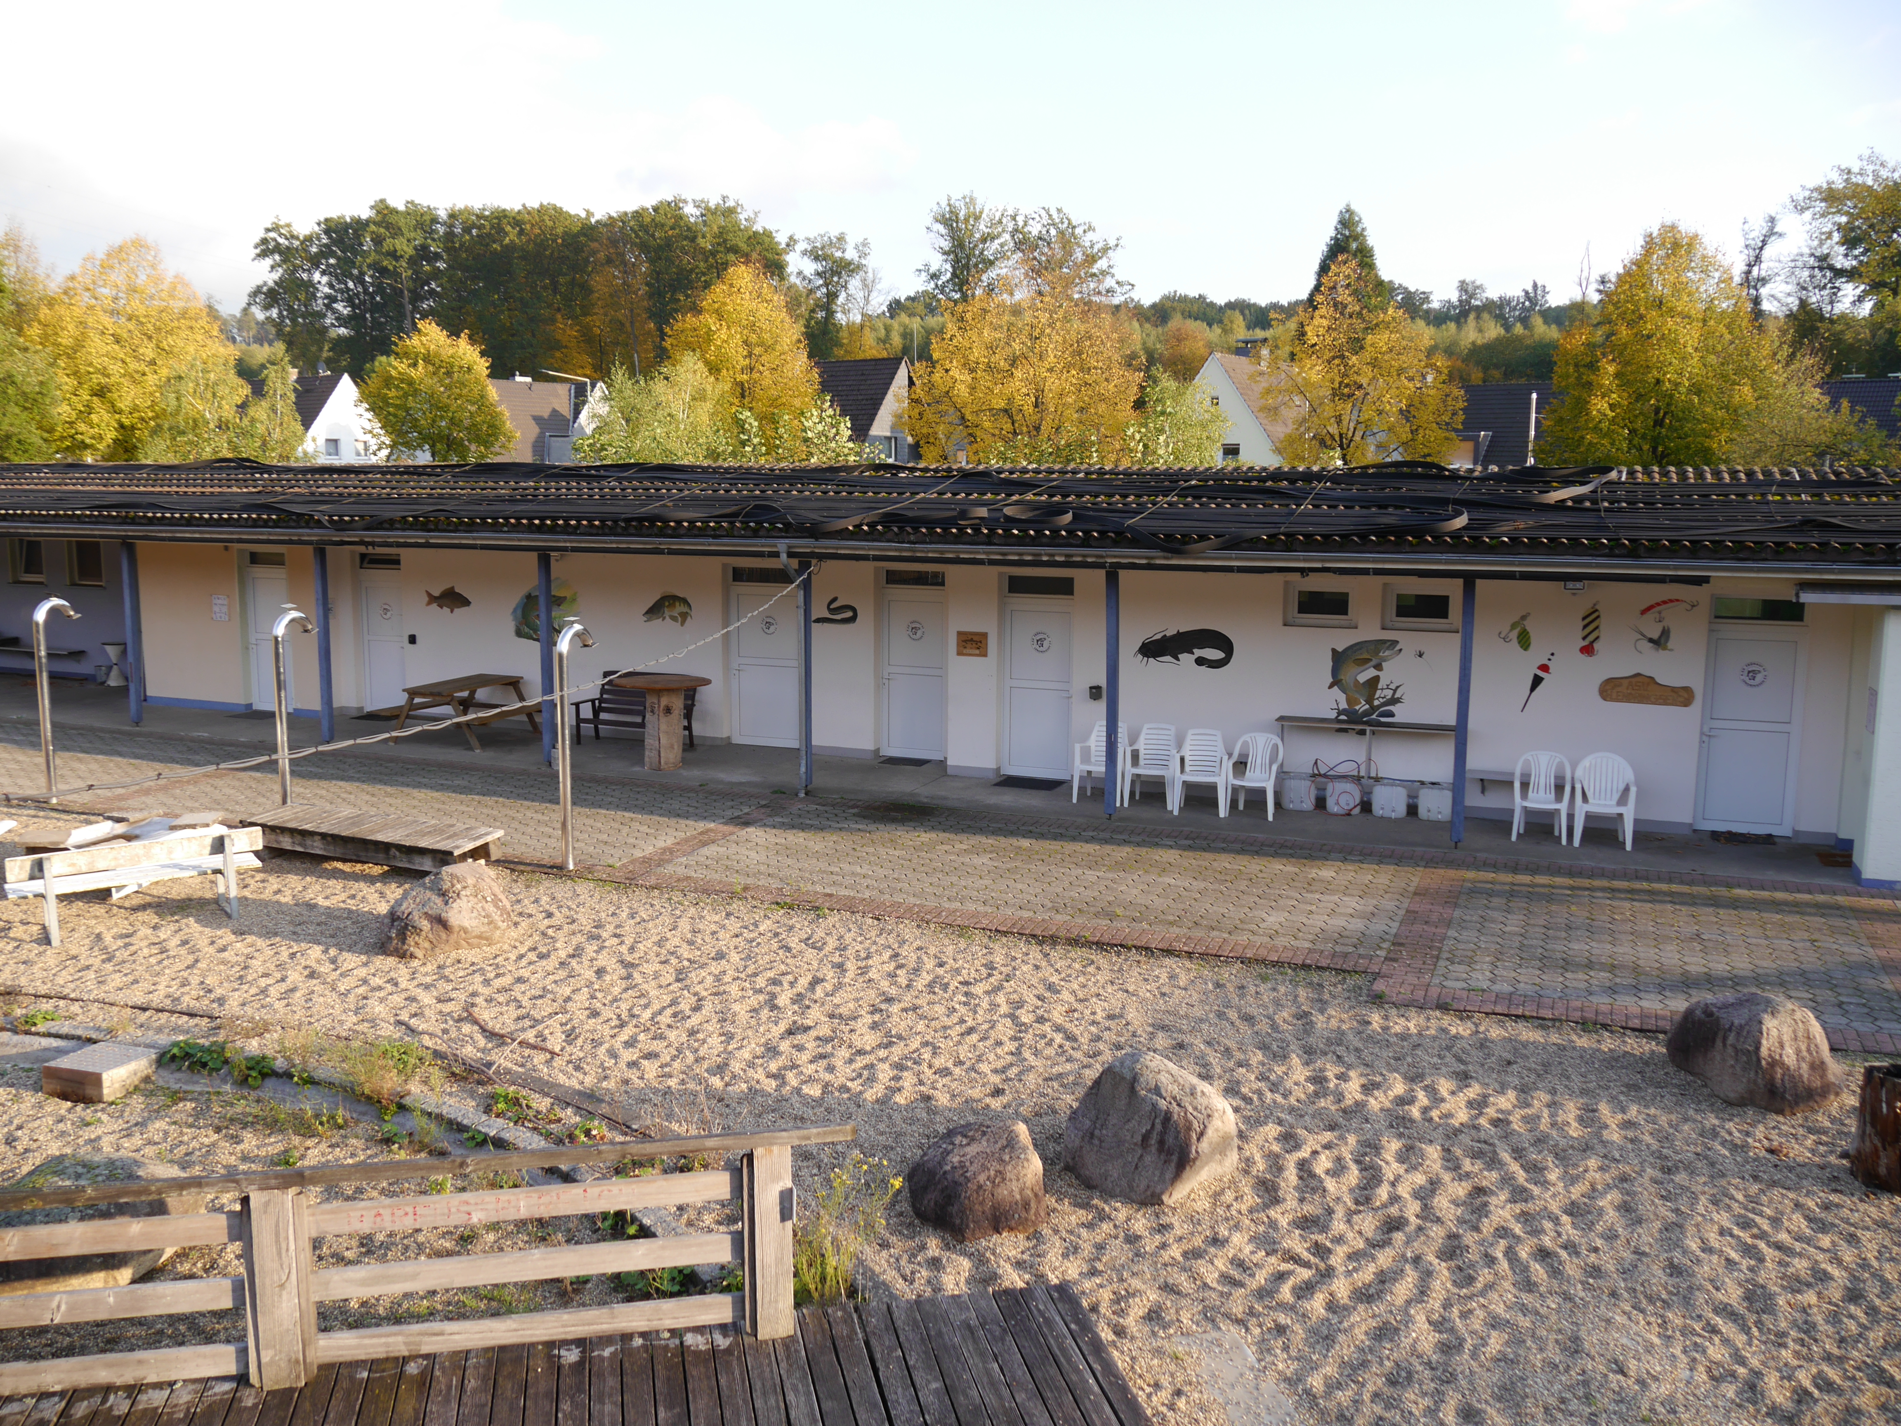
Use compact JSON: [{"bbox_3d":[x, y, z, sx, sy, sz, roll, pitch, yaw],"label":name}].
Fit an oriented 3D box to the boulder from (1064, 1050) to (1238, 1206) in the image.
[{"bbox_3d":[1.057,2.090,7.962,0.850,0.600,0.730,2,8,8],"label":"boulder"}]

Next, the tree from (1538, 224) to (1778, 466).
[{"bbox_3d":[20.457,-8.378,44.244,6.548,10.997,6.548,4,9,24],"label":"tree"}]

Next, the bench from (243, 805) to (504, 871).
[{"bbox_3d":[-5.719,1.268,15.197,2.780,0.280,0.880,4,9,20],"label":"bench"}]

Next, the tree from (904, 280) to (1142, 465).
[{"bbox_3d":[2.432,-9.520,51.172,8.000,10.100,7.800,2,8,10],"label":"tree"}]

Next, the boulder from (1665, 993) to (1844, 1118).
[{"bbox_3d":[5.050,2.090,9.700,0.780,0.580,1.050,-2,9,-18],"label":"boulder"}]

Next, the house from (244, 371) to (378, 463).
[{"bbox_3d":[-35.270,-13.737,81.307,9.500,8.400,8.500,5,9,30],"label":"house"}]

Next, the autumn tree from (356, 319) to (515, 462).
[{"bbox_3d":[-18.925,-9.935,56.193,5.700,9.150,5.600,-2,8,-18],"label":"autumn tree"}]

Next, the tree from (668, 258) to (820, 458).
[{"bbox_3d":[-6.272,-8.363,46.269,5.189,9.986,5.189,-1,9,-8],"label":"tree"}]

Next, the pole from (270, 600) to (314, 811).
[{"bbox_3d":[-6.818,0.088,16.056,0.130,2.320,0.540,4,9,21],"label":"pole"}]

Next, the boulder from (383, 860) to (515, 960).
[{"bbox_3d":[-3.907,1.487,11.948,0.930,0.590,0.780,-2,8,-18],"label":"boulder"}]

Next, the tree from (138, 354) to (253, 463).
[{"bbox_3d":[-21.883,-7.018,44.488,3.300,6.950,3.200,-3,9,-26],"label":"tree"}]

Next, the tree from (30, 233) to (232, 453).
[{"bbox_3d":[-24.271,-8.560,45.228,5.720,10.435,5.720,-4,10,-28],"label":"tree"}]

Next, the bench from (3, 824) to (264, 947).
[{"bbox_3d":[-6.433,1.342,12.225,1.800,0.740,0.600,-6,10,-39],"label":"bench"}]

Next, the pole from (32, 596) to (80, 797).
[{"bbox_3d":[-9.773,-0.146,16.882,0.140,2.180,0.450,3,8,20],"label":"pole"}]

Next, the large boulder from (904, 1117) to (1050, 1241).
[{"bbox_3d":[0.130,2.360,7.870,0.720,0.510,0.600,0,9,0],"label":"large boulder"}]

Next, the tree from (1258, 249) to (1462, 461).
[{"bbox_3d":[11.928,-7.987,44.303,5.880,10.087,5.880,3,9,15],"label":"tree"}]

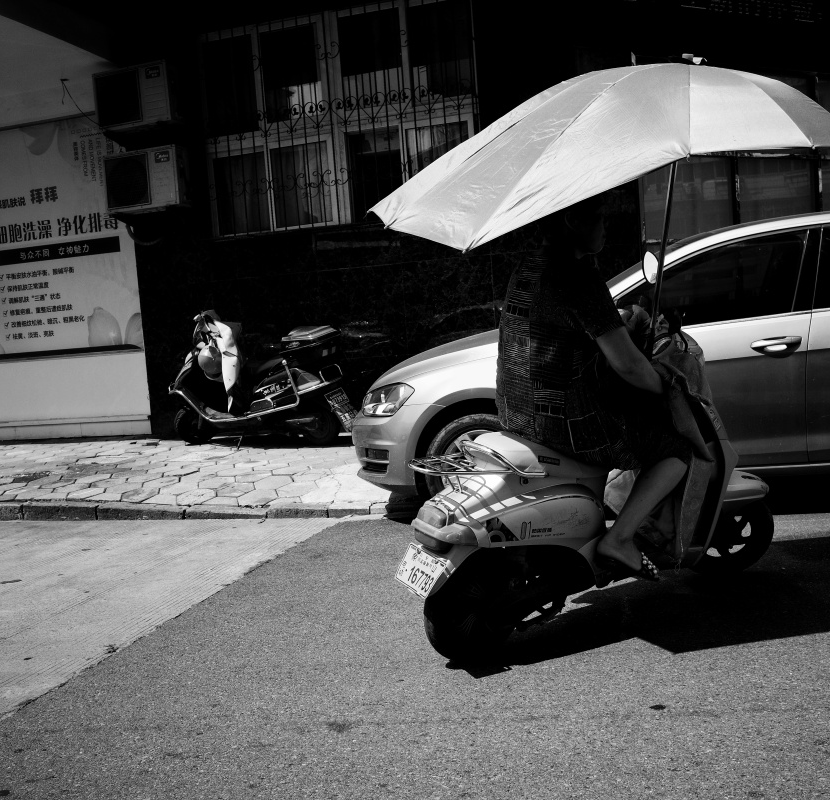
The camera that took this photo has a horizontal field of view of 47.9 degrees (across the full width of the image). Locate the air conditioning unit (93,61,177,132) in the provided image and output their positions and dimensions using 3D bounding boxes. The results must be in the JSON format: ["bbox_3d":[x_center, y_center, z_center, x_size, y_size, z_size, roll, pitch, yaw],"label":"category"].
[{"bbox_3d":[-2.704,-2.958,9.161,0.790,0.550,0.280,-3,5,16],"label":"air conditioning unit"}]

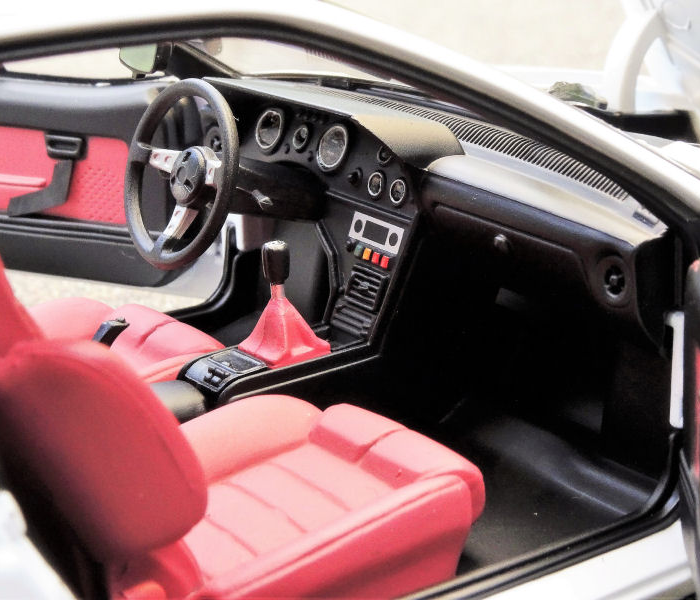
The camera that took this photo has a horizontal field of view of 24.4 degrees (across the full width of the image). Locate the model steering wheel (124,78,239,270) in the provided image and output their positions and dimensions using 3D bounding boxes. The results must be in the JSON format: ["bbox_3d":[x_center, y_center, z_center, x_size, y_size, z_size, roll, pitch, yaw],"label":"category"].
[{"bbox_3d":[-0.016,-0.013,0.168,0.004,0.020,0.020,9,7,-36],"label":"model steering wheel"}]

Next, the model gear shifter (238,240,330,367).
[{"bbox_3d":[-0.007,0.000,0.152,0.006,0.011,0.007,-15,21,-28],"label":"model gear shifter"}]

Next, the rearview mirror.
[{"bbox_3d":[-0.025,-0.030,0.195,0.007,0.005,0.004,12,24,40],"label":"rearview mirror"}]

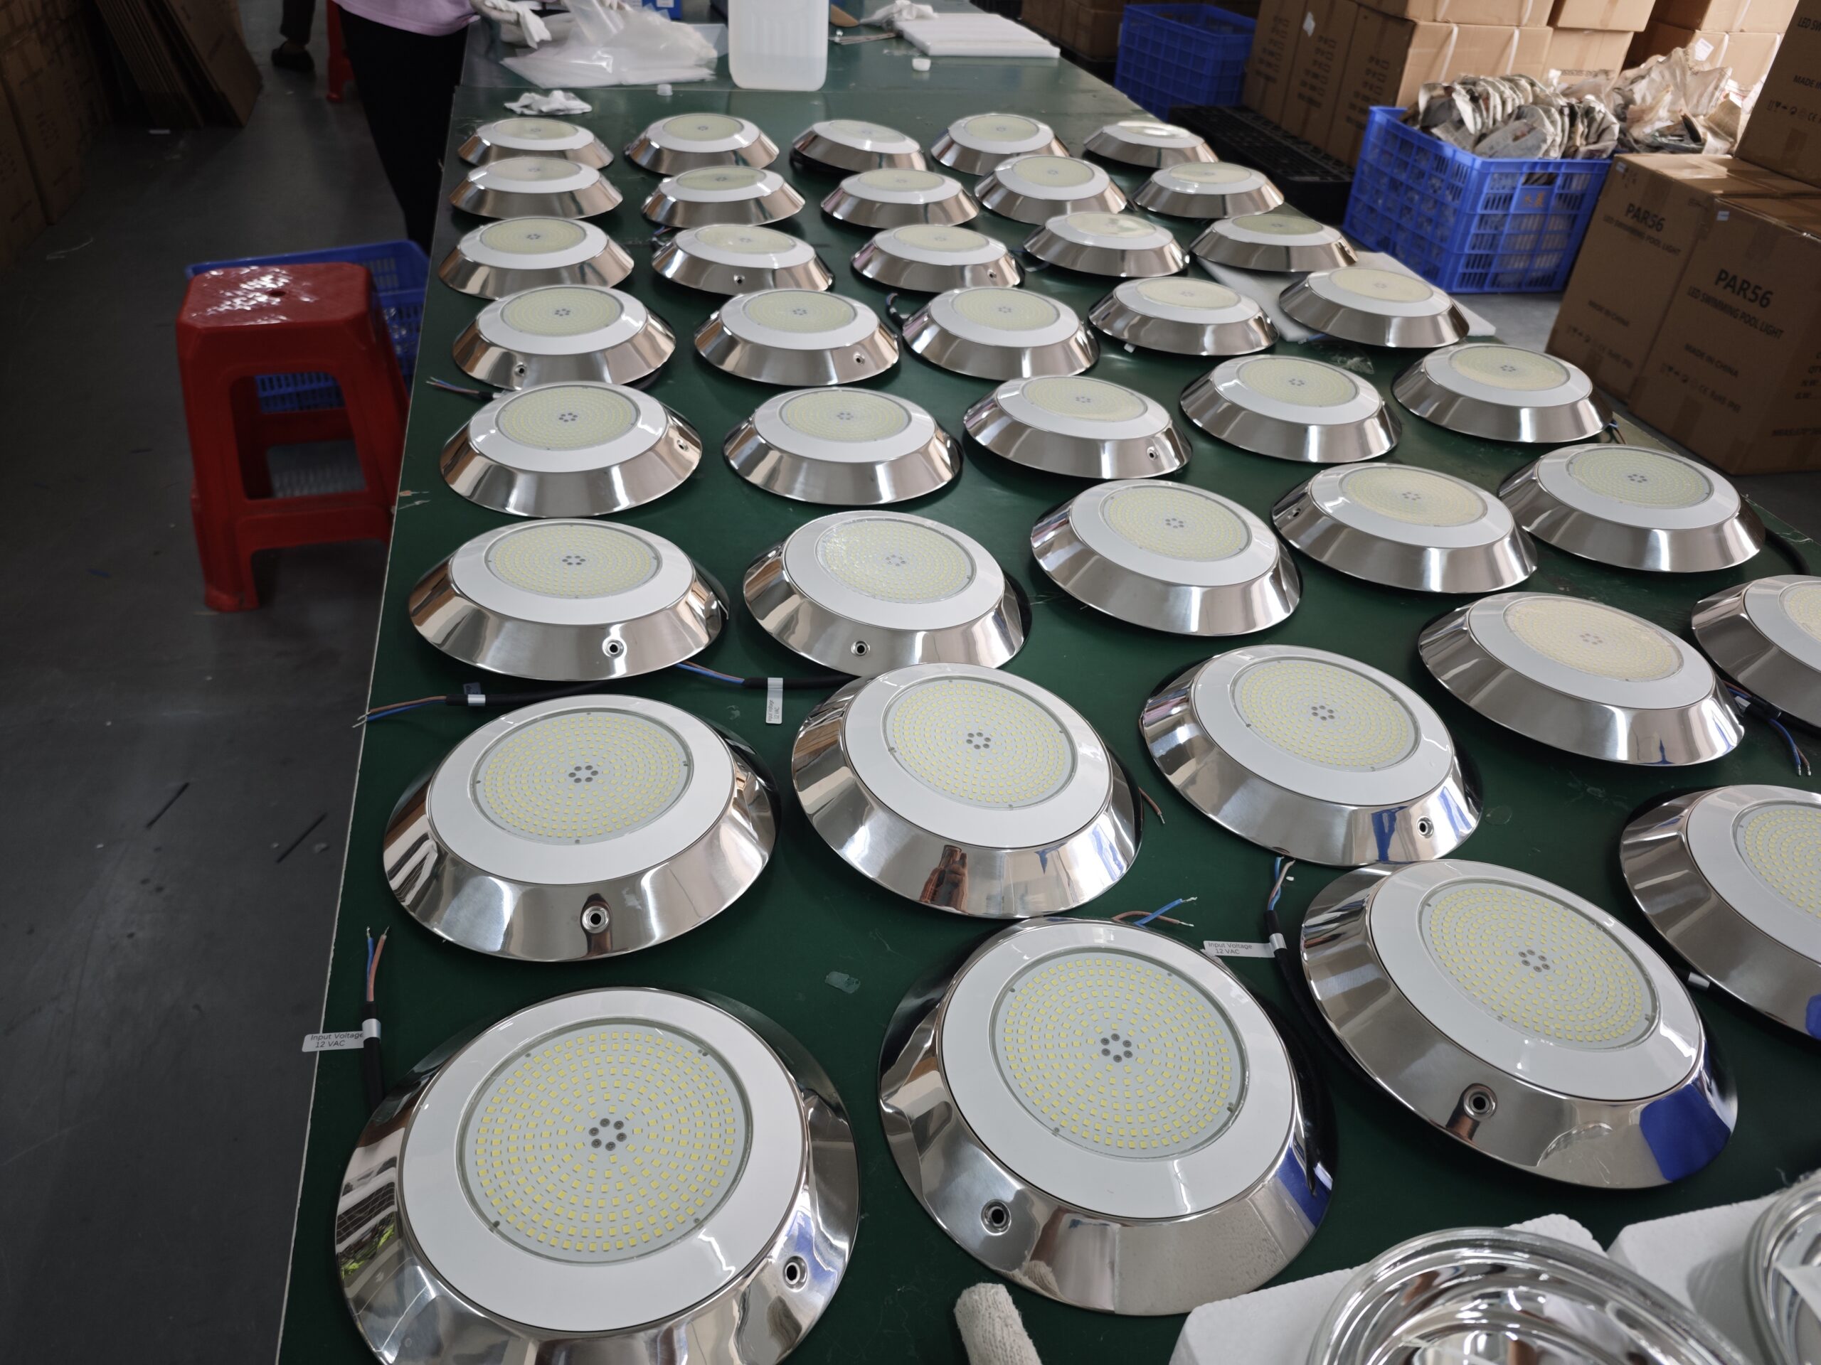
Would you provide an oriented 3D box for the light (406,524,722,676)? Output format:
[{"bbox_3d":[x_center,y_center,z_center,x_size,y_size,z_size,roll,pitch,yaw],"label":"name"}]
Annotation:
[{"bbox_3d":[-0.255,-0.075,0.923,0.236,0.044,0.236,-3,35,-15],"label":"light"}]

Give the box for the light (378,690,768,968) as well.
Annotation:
[{"bbox_3d":[-0.196,0.069,0.734,0.235,0.041,0.235,5,36,0],"label":"light"}]

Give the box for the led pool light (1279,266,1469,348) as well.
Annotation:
[{"bbox_3d":[0.583,-0.477,1.515,0.230,0.029,0.230,4,37,0],"label":"led pool light"}]

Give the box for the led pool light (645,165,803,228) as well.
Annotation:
[{"bbox_3d":[-0.270,-0.706,1.744,0.230,0.029,0.230,1,38,0],"label":"led pool light"}]

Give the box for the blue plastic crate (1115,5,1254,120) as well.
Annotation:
[{"bbox_3d":[1.294,-2.740,5.399,0.442,0.386,0.647,-13,41,-23],"label":"blue plastic crate"}]

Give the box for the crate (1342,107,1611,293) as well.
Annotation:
[{"bbox_3d":[1.896,-1.656,4.142,0.500,0.418,0.646,-5,39,-14],"label":"crate"}]

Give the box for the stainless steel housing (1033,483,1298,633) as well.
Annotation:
[{"bbox_3d":[0.222,-0.121,1.036,0.235,0.041,0.235,6,37,-1],"label":"stainless steel housing"}]

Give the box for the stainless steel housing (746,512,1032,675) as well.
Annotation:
[{"bbox_3d":[-0.015,-0.080,0.986,0.238,0.035,0.238,10,36,0],"label":"stainless steel housing"}]

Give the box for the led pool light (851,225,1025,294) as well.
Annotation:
[{"bbox_3d":[0.038,-0.574,1.615,0.235,0.041,0.235,5,36,0],"label":"led pool light"}]

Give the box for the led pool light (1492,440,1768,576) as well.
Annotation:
[{"bbox_3d":[0.717,-0.182,1.204,0.238,0.035,0.238,0,37,0],"label":"led pool light"}]

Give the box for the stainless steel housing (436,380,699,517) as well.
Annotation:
[{"bbox_3d":[-0.319,-0.228,1.136,0.238,0.035,0.238,6,39,0],"label":"stainless steel housing"}]

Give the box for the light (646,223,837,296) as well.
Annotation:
[{"bbox_3d":[-0.213,-0.551,1.555,0.235,0.041,0.235,7,36,-1],"label":"light"}]

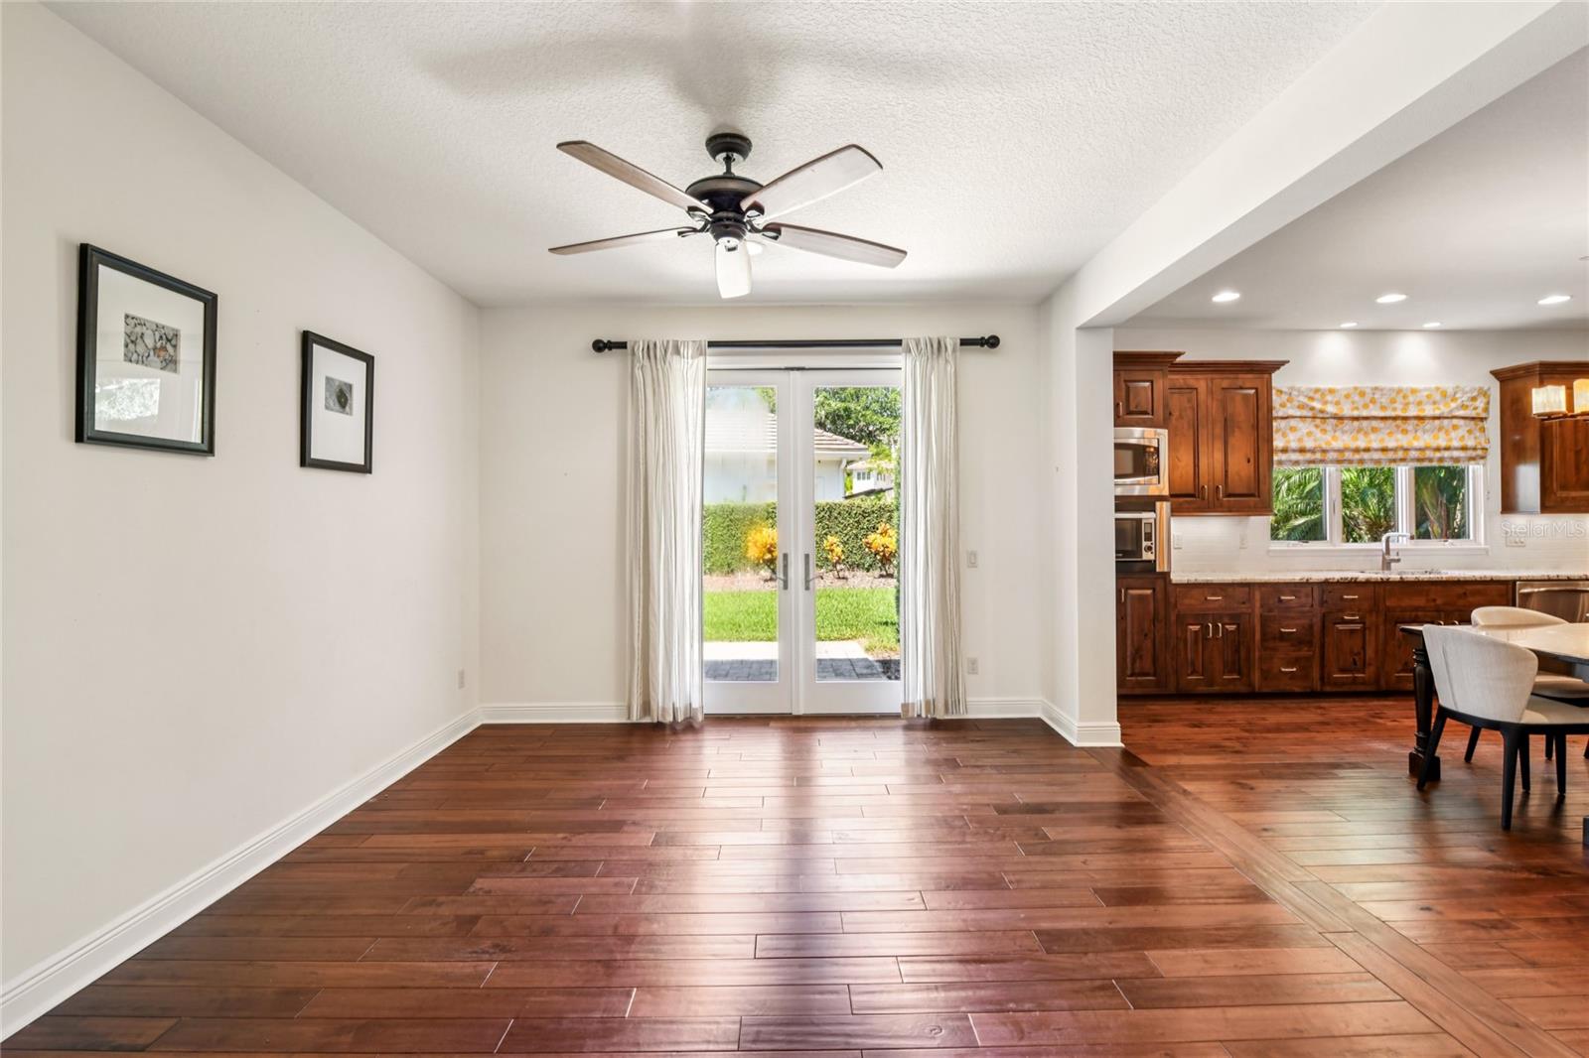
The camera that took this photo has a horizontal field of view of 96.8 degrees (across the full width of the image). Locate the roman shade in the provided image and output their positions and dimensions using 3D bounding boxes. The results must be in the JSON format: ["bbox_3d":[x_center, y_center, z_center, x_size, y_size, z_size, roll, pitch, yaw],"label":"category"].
[{"bbox_3d":[4.680,-0.819,5.650,1.770,0.650,0.070,0,0,-1],"label":"roman shade"}]

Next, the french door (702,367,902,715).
[{"bbox_3d":[0.013,0.085,4.850,1.620,2.380,0.080,0,0,-1],"label":"french door"}]

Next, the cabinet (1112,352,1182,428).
[{"bbox_3d":[2.348,-0.983,5.330,0.830,0.520,0.700,0,0,-1],"label":"cabinet"}]

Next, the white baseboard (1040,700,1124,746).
[{"bbox_3d":[1.780,1.196,4.415,0.290,0.140,0.645,0,0,-1],"label":"white baseboard"}]

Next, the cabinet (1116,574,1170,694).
[{"bbox_3d":[2.310,0.754,5.360,0.770,0.860,0.610,0,0,-1],"label":"cabinet"}]

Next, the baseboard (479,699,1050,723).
[{"bbox_3d":[-0.204,1.208,4.700,3.700,0.140,0.025,0,0,-1],"label":"baseboard"}]

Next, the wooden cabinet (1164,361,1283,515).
[{"bbox_3d":[3.200,-0.675,5.480,1.020,1.154,0.400,0,0,-1],"label":"wooden cabinet"}]

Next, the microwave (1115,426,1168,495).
[{"bbox_3d":[2.306,-0.473,5.255,0.710,0.478,0.450,0,0,-1],"label":"microwave"}]

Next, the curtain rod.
[{"bbox_3d":[0.012,-1.207,4.610,2.660,0.090,0.100,0,0,-1],"label":"curtain rod"}]

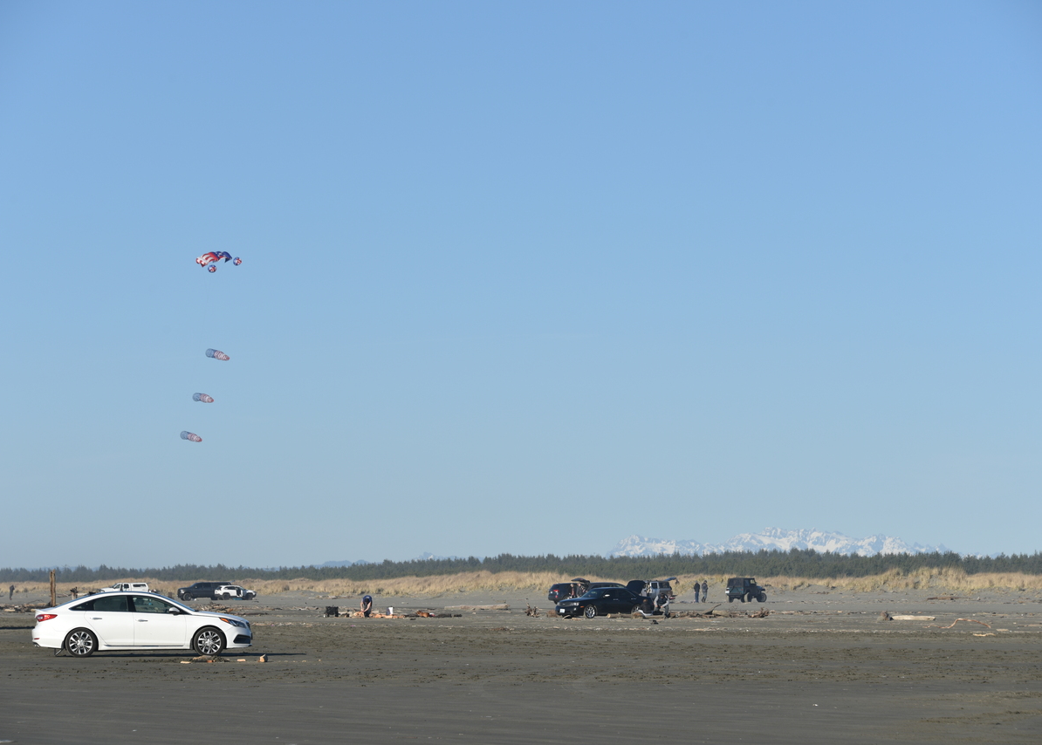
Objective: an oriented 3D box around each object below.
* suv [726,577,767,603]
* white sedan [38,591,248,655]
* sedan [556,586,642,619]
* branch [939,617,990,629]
[{"bbox_3d":[17.090,16.553,318.000,1.700,1.850,3.650,-2,-3,32],"label":"suv"},{"bbox_3d":[-8.329,5.545,92.200,4.850,1.460,1.865,0,-3,-2],"label":"white sedan"},{"bbox_3d":[4.052,10.975,199.500,5.000,1.460,1.780,2,-4,-35],"label":"sedan"},{"bbox_3d":[16.131,9.103,152.000,1.830,0.370,0.400,0,-3,6],"label":"branch"}]

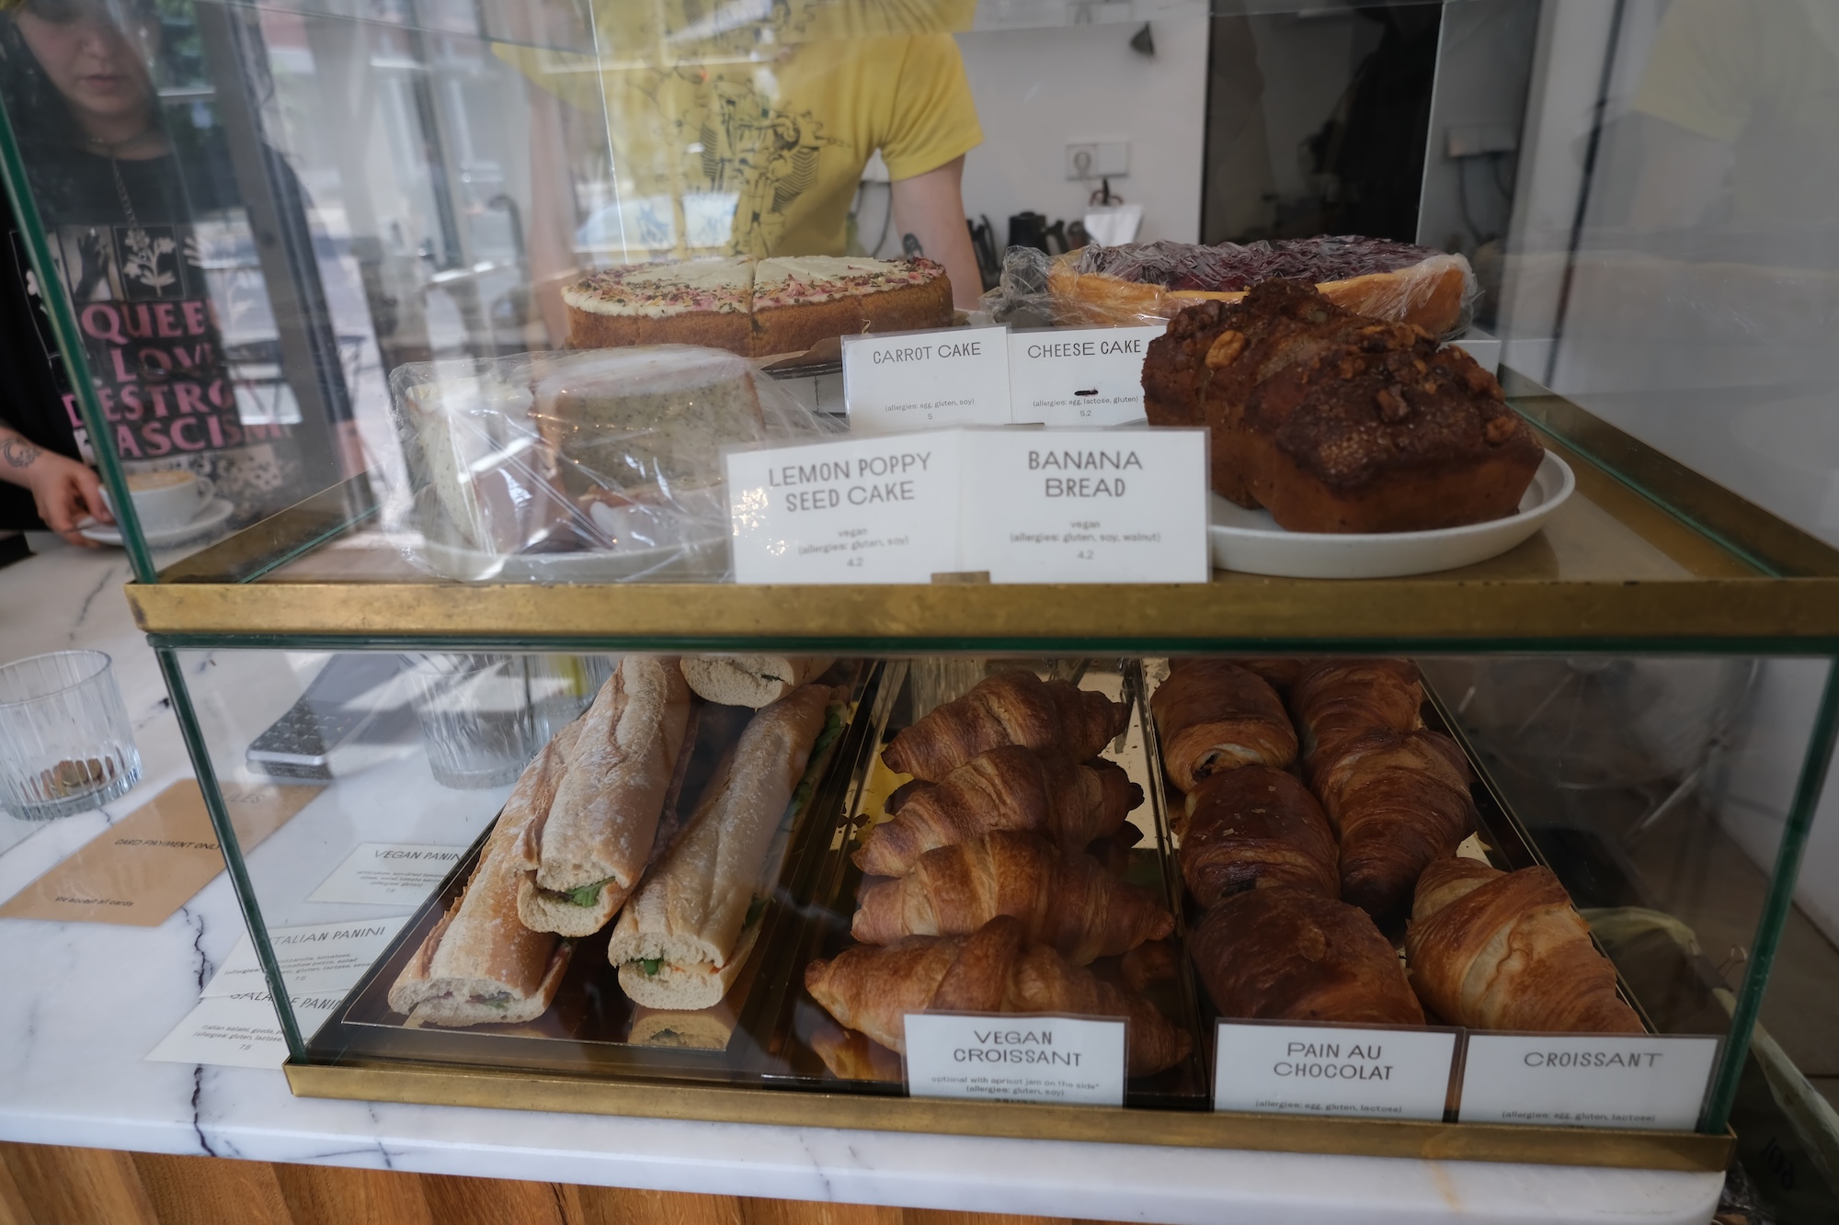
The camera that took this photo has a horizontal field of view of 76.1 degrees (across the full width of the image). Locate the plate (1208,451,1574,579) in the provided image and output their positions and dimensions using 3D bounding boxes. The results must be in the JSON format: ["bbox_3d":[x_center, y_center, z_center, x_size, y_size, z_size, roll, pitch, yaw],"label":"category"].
[{"bbox_3d":[0.162,-0.054,0.494,0.201,0.021,0.201,0,23,7],"label":"plate"}]

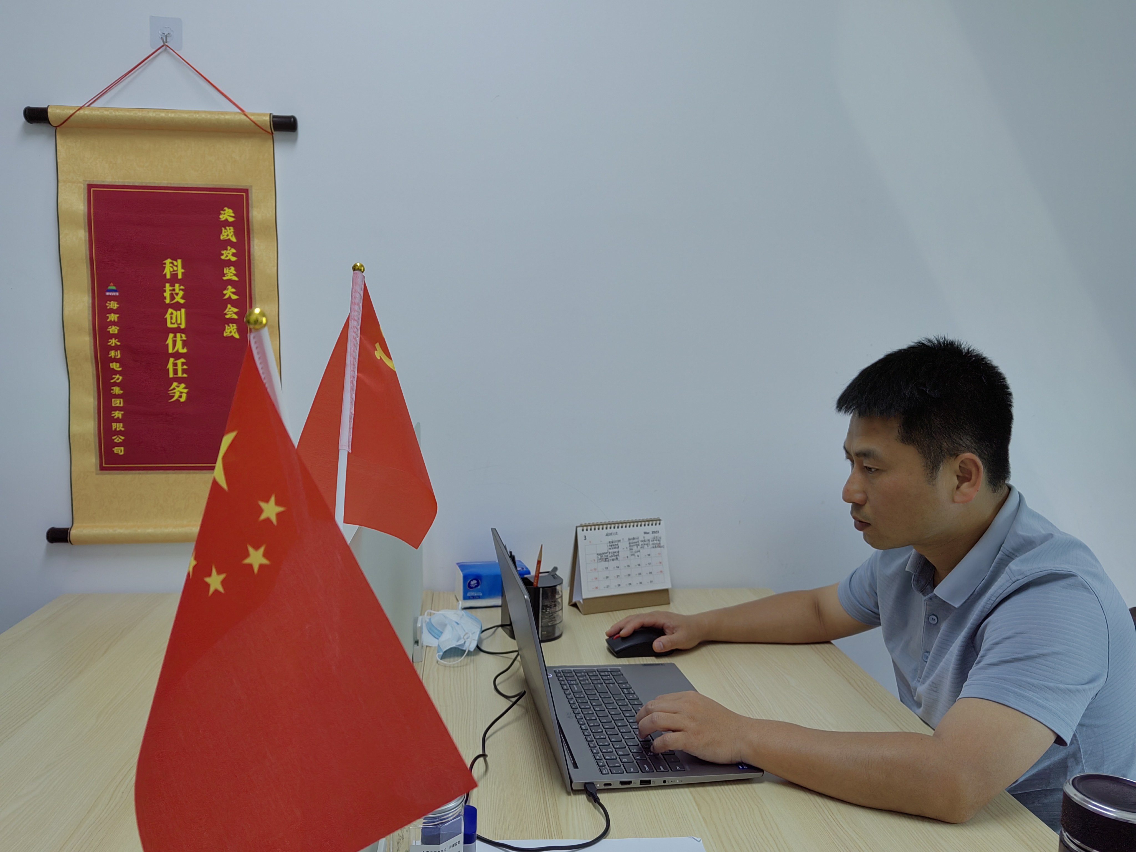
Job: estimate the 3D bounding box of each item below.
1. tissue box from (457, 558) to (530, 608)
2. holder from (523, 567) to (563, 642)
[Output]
[{"bbox_3d":[-0.150,0.318,1.788,0.137,0.067,0.095,0,6,-14],"label":"tissue box"},{"bbox_3d":[-0.063,0.317,1.608,0.107,0.110,0.104,0,6,-7],"label":"holder"}]

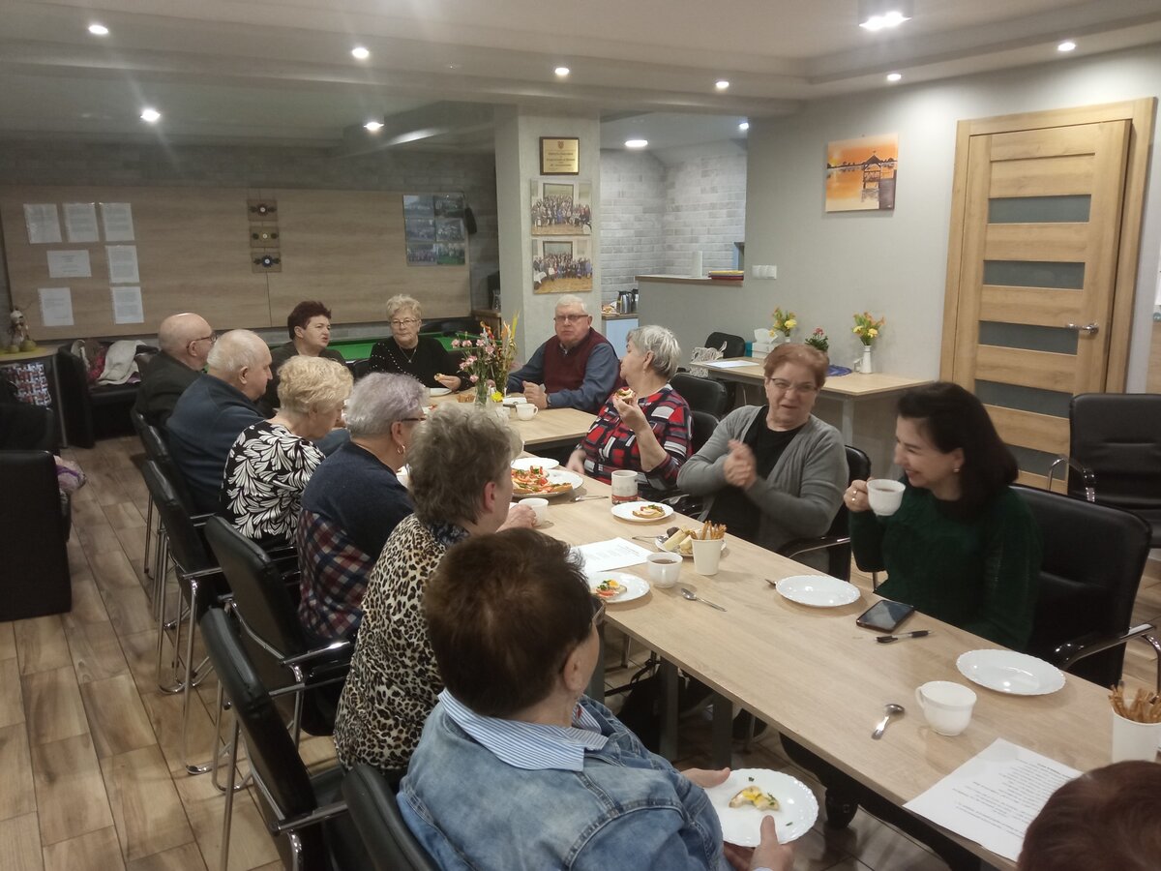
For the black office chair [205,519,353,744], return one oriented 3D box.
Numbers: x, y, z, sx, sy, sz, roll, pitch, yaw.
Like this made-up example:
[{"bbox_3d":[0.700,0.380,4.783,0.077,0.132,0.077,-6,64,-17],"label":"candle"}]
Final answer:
[{"bbox_3d":[-0.680,0.653,2.517,0.600,0.860,0.570,-10,15,-35],"label":"black office chair"}]

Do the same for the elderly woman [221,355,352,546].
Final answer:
[{"bbox_3d":[-0.834,0.329,3.115,0.700,1.220,0.500,-9,15,-32],"label":"elderly woman"}]

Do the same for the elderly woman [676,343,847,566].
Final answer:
[{"bbox_3d":[0.576,0.354,2.811,0.530,1.260,0.700,11,18,44],"label":"elderly woman"}]

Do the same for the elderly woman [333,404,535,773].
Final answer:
[{"bbox_3d":[-0.206,0.531,2.101,0.720,1.250,0.500,-10,15,-34],"label":"elderly woman"}]

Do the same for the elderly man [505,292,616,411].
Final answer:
[{"bbox_3d":[-0.018,-0.126,4.901,0.640,1.250,0.760,9,17,39],"label":"elderly man"}]

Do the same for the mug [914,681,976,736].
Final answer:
[{"bbox_3d":[0.643,0.483,1.592,0.104,0.066,0.092,-1,12,0],"label":"mug"}]

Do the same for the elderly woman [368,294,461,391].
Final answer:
[{"bbox_3d":[-0.987,-0.172,5.241,0.540,1.220,0.740,-8,14,-27],"label":"elderly woman"}]

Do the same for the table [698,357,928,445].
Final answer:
[{"bbox_3d":[1.369,-0.040,5.661,0.700,0.720,1.400,-10,15,-32],"label":"table"}]

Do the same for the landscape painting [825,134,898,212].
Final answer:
[{"bbox_3d":[1.649,-1.526,5.314,0.025,0.405,0.520,-9,15,-31],"label":"landscape painting"}]

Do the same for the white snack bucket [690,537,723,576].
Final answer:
[{"bbox_3d":[0.337,0.319,2.397,0.084,0.083,0.084,-1,13,0],"label":"white snack bucket"}]

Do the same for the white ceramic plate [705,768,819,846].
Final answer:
[{"bbox_3d":[0.283,0.605,1.457,0.195,0.022,0.195,-5,14,1],"label":"white ceramic plate"}]

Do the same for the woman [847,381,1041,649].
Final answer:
[{"bbox_3d":[0.815,0.504,2.154,0.720,1.250,0.560,-8,14,-29],"label":"woman"}]

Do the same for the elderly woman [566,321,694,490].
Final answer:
[{"bbox_3d":[0.211,0.263,3.270,0.700,1.270,0.560,-8,14,-29],"label":"elderly woman"}]

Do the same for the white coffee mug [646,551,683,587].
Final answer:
[{"bbox_3d":[0.217,0.347,2.318,0.096,0.067,0.090,-1,13,0],"label":"white coffee mug"}]

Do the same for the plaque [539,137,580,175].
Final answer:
[{"bbox_3d":[-0.127,-1.875,6.070,0.300,0.235,0.020,-9,15,-32],"label":"plaque"}]

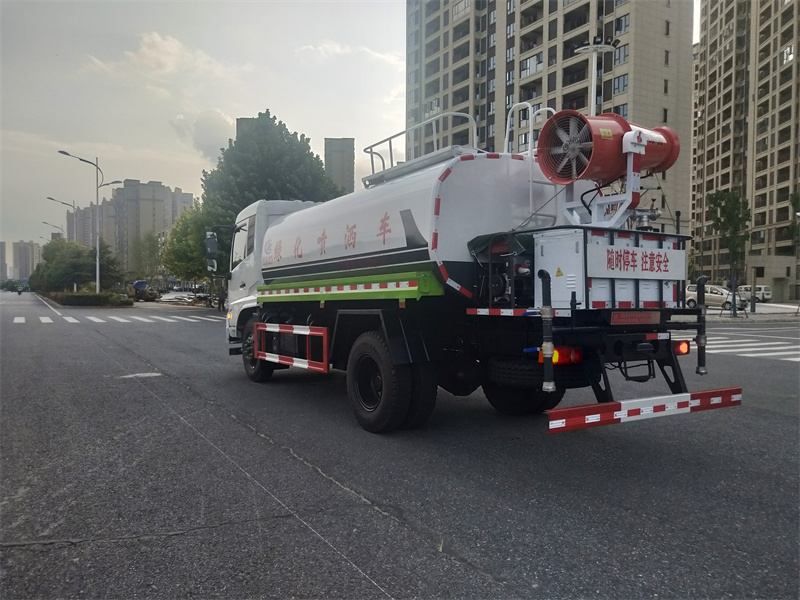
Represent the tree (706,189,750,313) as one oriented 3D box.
[{"bbox_3d":[17.437,-2.489,30.546,2.500,6.779,2.500,1,1,30],"label":"tree"}]

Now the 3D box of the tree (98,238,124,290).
[{"bbox_3d":[-28.336,-2.809,55.950,3.500,6.301,3.500,0,1,-27],"label":"tree"}]

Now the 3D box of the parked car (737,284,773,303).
[{"bbox_3d":[39.964,-0.678,65.485,1.600,1.920,3.900,0,1,-20],"label":"parked car"}]

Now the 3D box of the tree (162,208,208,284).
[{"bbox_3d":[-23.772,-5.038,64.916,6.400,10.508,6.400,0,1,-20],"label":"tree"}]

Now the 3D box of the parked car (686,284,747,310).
[{"bbox_3d":[24.105,-0.192,43.986,1.680,1.770,4.250,0,1,-37],"label":"parked car"}]

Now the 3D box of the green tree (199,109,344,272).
[{"bbox_3d":[-10.055,-7.122,44.877,10.800,15.426,10.300,0,1,-13],"label":"green tree"}]

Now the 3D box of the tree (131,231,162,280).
[{"bbox_3d":[-38.588,-5.398,87.917,5.000,10.373,5.000,0,1,-24],"label":"tree"}]

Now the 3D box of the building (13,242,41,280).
[{"bbox_3d":[-465.299,-42.410,719.512,30.000,60.966,18.000,0,1,-33],"label":"building"}]

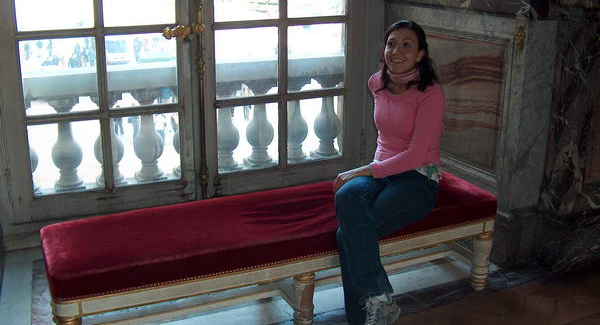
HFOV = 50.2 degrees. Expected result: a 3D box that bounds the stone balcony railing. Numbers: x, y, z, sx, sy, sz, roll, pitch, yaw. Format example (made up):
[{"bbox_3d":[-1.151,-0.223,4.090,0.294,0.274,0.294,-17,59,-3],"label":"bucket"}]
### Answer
[{"bbox_3d":[-0.724,-0.261,4.189,2.200,0.768,0.260,-8,19,-24],"label":"stone balcony railing"}]

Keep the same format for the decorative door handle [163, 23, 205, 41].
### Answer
[{"bbox_3d":[-0.664,-0.746,3.650,0.235,0.075,0.080,-8,19,-24],"label":"decorative door handle"}]

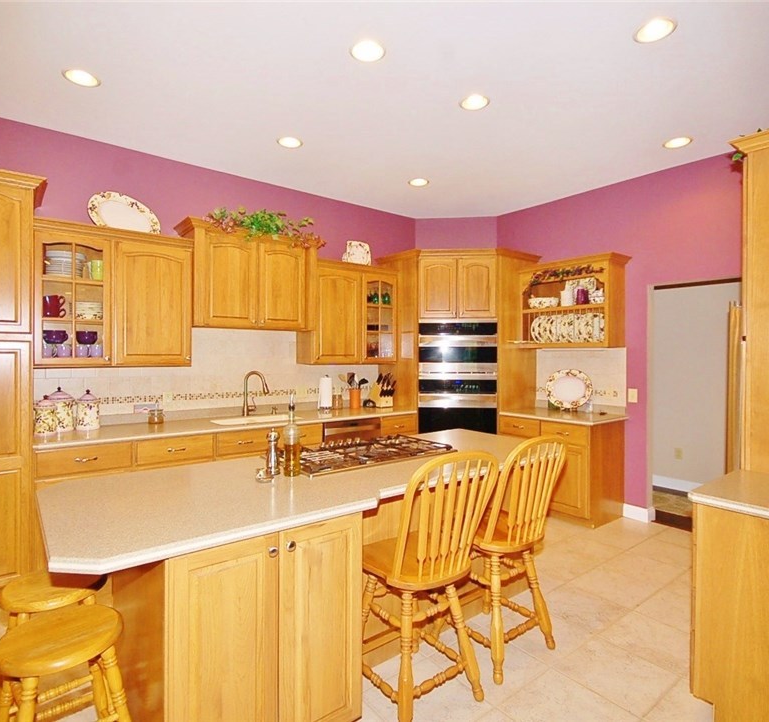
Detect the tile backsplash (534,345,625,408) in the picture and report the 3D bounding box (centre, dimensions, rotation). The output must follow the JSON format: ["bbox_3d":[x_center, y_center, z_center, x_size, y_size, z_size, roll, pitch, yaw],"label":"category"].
[{"bbox_3d":[1.955,0.155,4.599,0.029,0.562,0.960,0,1,-39],"label":"tile backsplash"}]

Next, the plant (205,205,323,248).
[{"bbox_3d":[-0.975,-1.087,3.773,0.980,0.265,0.270,0,1,-36],"label":"plant"}]

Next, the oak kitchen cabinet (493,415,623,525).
[{"bbox_3d":[1.708,0.983,4.399,0.595,0.850,0.970,0,1,-39],"label":"oak kitchen cabinet"}]

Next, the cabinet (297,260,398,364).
[{"bbox_3d":[-0.351,-0.442,4.517,0.965,0.949,0.380,0,1,-36],"label":"cabinet"}]

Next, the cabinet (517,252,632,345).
[{"bbox_3d":[1.841,-0.539,4.465,0.355,0.835,0.979,0,1,-39],"label":"cabinet"}]

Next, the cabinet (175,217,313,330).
[{"bbox_3d":[-1.142,-0.670,3.893,1.115,0.813,0.470,0,1,-36],"label":"cabinet"}]

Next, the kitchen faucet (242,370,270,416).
[{"bbox_3d":[-1.129,0.285,3.980,0.250,0.400,0.100,0,1,32],"label":"kitchen faucet"}]

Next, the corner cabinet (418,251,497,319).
[{"bbox_3d":[0.721,-0.744,4.686,0.778,0.672,0.550,0,1,1],"label":"corner cabinet"}]

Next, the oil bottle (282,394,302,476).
[{"bbox_3d":[-0.451,0.355,2.193,0.077,0.384,0.077,0,1,-37],"label":"oil bottle"}]

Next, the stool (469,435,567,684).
[{"bbox_3d":[0.560,0.887,2.224,0.442,1.075,0.518,0,1,-27],"label":"stool"}]

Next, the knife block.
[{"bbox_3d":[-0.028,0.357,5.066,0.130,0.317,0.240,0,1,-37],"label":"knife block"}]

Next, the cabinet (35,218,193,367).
[{"bbox_3d":[-1.979,-0.440,3.351,0.965,0.964,0.380,0,1,-36],"label":"cabinet"}]

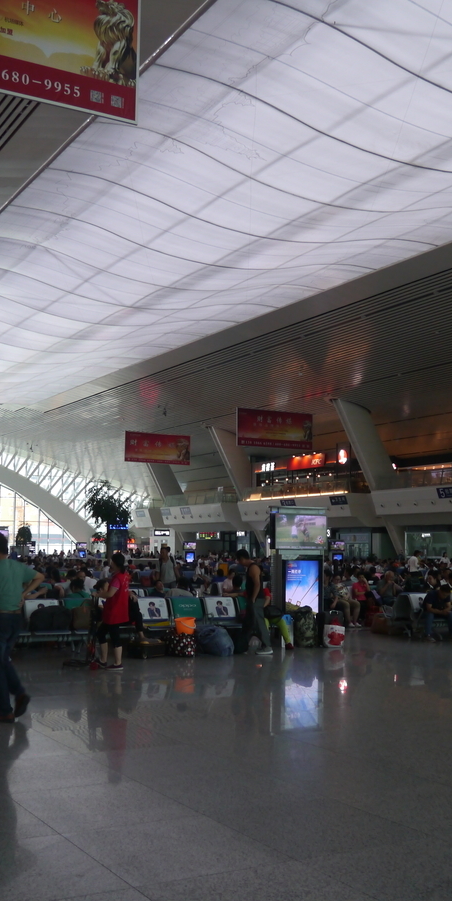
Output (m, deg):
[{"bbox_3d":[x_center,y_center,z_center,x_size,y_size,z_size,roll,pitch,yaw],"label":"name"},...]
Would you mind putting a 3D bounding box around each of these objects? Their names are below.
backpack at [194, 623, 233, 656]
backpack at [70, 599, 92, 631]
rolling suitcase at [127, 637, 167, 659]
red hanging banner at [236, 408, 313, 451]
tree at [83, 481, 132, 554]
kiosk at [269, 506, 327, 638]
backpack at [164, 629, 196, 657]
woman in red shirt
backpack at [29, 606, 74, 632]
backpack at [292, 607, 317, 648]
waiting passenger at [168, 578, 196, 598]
[{"bbox_3d":[-0.192,2.884,14.863,0.500,0.450,0.370,4,-7,-29],"label":"backpack"},{"bbox_3d":[-2.166,2.475,14.656,0.310,0.460,0.220,4,-7,-29],"label":"backpack"},{"bbox_3d":[-1.112,2.965,14.577,0.550,0.220,0.420,4,-7,-35],"label":"rolling suitcase"},{"bbox_3d":[3.384,-1.401,66.072,6.109,2.518,0.250,4,-7,-29],"label":"red hanging banner"},{"bbox_3d":[-3.301,2.588,26.935,1.400,3.500,1.400,4,-7,-29],"label":"tree"},{"bbox_3d":[1.246,2.152,16.743,1.020,2.310,0.330,4,-7,-29],"label":"kiosk"},{"bbox_3d":[-0.704,2.941,14.965,0.420,0.420,0.260,4,-7,-29],"label":"backpack"},{"bbox_3d":[-1.563,2.198,13.399,0.500,1.580,0.460,-2,-6,25],"label":"woman in red shirt"},{"bbox_3d":[-2.552,2.451,14.206,0.560,0.370,0.340,4,-7,-29],"label":"backpack"},{"bbox_3d":[1.320,2.988,16.444,0.350,0.660,0.290,2,-6,-15],"label":"backpack"},{"bbox_3d":[-0.776,2.803,17.214,0.520,1.160,0.720,4,-7,-29],"label":"waiting passenger"}]

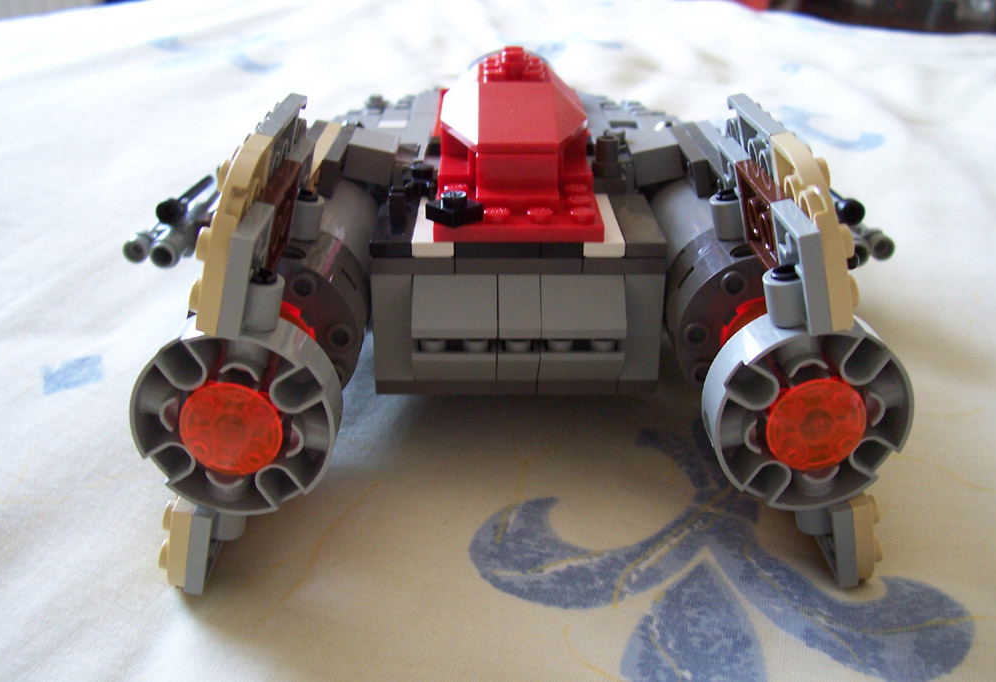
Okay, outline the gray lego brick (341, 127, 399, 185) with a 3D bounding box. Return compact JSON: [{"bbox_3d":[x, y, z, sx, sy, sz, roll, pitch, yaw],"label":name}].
[{"bbox_3d":[-0.029,-0.042,0.222,0.010,0.008,0.017,11,24,-6],"label":"gray lego brick"}]

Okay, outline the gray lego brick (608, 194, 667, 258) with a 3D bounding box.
[{"bbox_3d":[0.028,-0.024,0.196,0.008,0.003,0.032,0,24,-1],"label":"gray lego brick"}]

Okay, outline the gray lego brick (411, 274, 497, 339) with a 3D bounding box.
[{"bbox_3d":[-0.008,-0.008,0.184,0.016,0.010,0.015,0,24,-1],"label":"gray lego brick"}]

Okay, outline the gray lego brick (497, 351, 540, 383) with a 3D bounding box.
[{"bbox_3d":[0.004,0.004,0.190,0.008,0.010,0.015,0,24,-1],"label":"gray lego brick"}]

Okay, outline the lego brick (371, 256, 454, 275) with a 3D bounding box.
[{"bbox_3d":[-0.016,-0.017,0.188,0.016,0.003,0.013,0,24,-1],"label":"lego brick"}]

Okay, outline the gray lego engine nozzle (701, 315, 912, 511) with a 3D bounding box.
[{"bbox_3d":[0.050,0.011,0.158,0.032,0.032,0.010,0,24,-1],"label":"gray lego engine nozzle"}]

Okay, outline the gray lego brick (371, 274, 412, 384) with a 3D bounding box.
[{"bbox_3d":[-0.020,-0.004,0.192,0.008,0.022,0.010,0,24,-1],"label":"gray lego brick"}]

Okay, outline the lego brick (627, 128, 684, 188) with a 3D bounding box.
[{"bbox_3d":[0.036,-0.042,0.220,0.010,0.008,0.017,-11,24,8],"label":"lego brick"}]

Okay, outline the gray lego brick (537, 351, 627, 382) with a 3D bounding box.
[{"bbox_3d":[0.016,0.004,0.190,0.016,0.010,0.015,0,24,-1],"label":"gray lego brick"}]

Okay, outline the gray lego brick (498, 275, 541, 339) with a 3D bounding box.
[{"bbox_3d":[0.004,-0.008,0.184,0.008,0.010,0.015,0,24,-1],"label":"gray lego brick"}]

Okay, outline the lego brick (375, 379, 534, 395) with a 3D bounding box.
[{"bbox_3d":[-0.008,0.007,0.199,0.032,0.003,0.013,0,24,-1],"label":"lego brick"}]

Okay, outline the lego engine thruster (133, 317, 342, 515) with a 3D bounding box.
[{"bbox_3d":[-0.042,0.012,0.157,0.032,0.032,0.010,0,24,-1],"label":"lego engine thruster"}]

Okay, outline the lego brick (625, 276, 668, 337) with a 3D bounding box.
[{"bbox_3d":[0.028,-0.009,0.191,0.008,0.012,0.010,0,24,-1],"label":"lego brick"}]

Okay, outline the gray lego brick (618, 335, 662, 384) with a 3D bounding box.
[{"bbox_3d":[0.028,0.001,0.195,0.008,0.010,0.010,0,24,-1],"label":"gray lego brick"}]

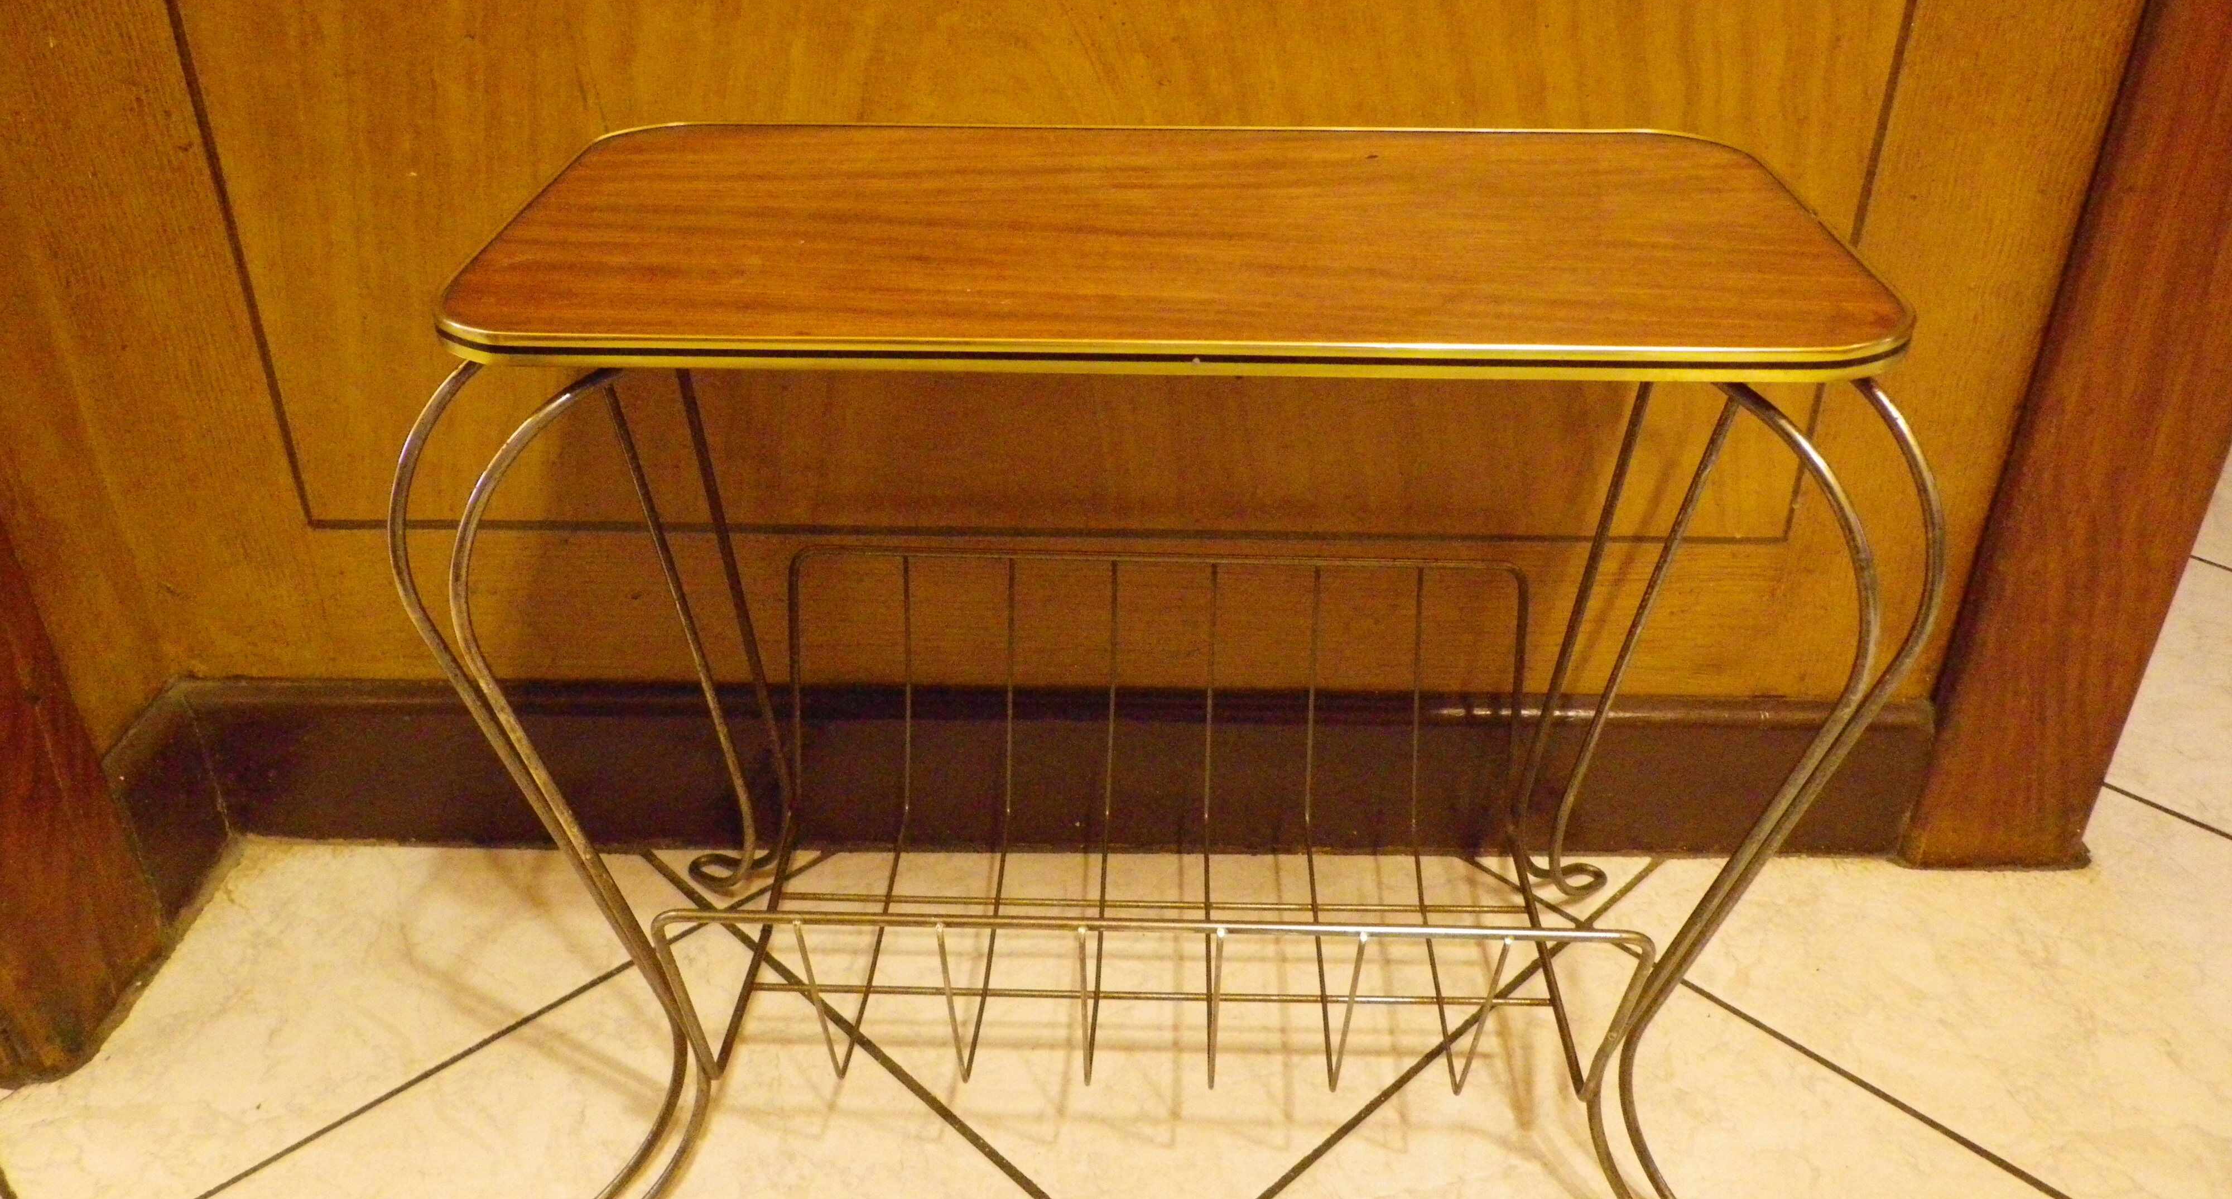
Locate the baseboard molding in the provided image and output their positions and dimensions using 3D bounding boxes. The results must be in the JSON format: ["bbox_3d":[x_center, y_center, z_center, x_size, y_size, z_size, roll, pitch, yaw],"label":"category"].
[{"bbox_3d":[-0.038,0.095,1.032,0.992,0.098,0.024,1,32,1],"label":"baseboard molding"}]

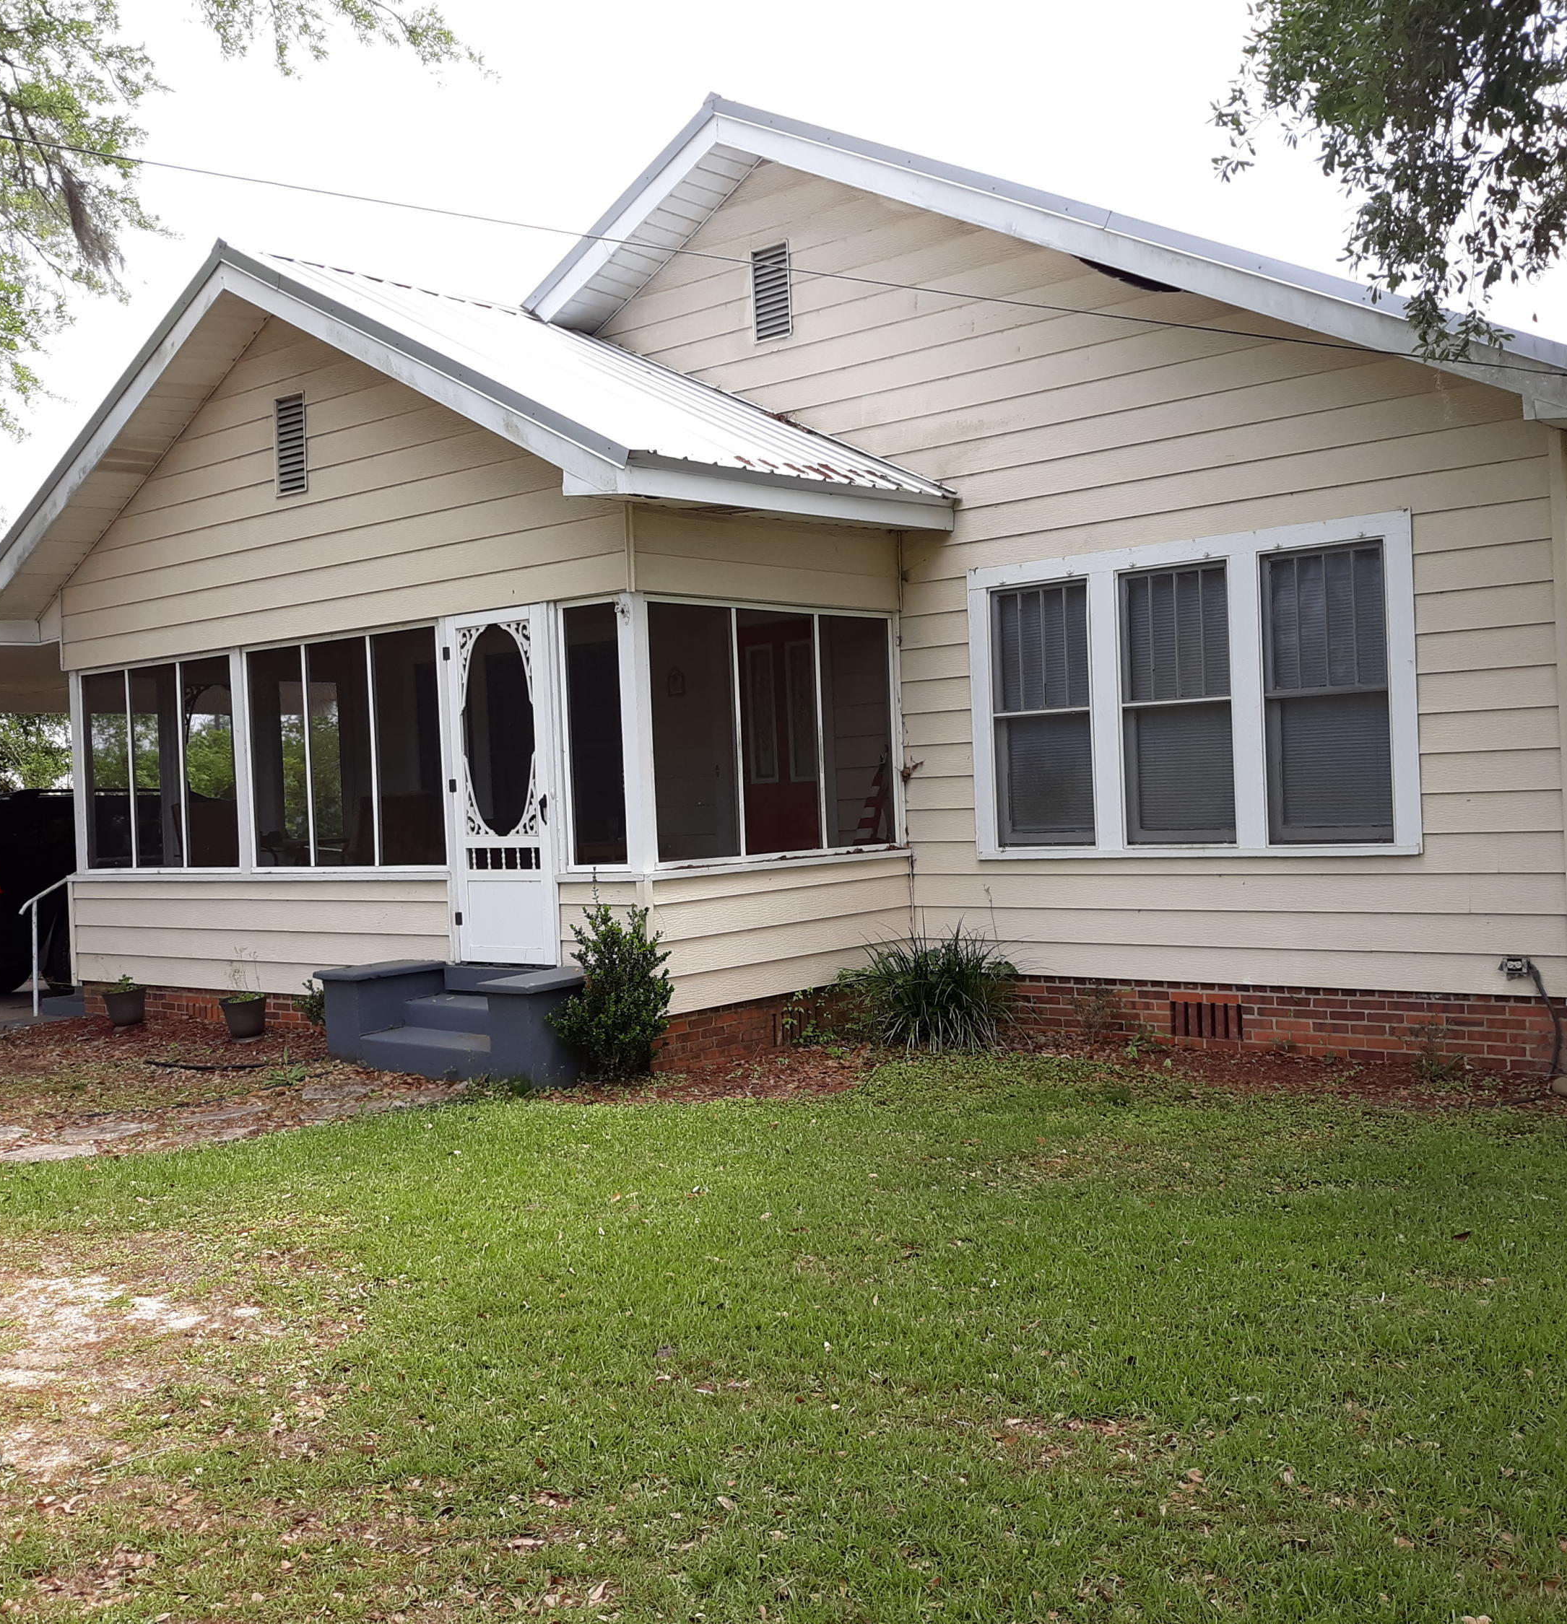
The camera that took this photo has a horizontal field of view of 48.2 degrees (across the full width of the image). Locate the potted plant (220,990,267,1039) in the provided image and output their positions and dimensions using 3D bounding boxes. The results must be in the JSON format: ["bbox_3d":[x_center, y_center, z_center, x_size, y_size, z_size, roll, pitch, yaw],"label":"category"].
[{"bbox_3d":[-3.513,1.303,11.383,0.294,0.311,0.294,-2,1,39],"label":"potted plant"}]

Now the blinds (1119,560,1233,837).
[{"bbox_3d":[2.271,-0.632,10.124,0.706,1.630,0.060,-2,1,39],"label":"blinds"}]

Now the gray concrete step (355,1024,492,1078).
[{"bbox_3d":[-1.852,1.340,9.613,1.100,0.185,0.330,-2,1,39],"label":"gray concrete step"}]

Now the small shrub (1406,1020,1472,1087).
[{"bbox_3d":[3.311,1.210,8.883,0.314,0.285,0.314,-2,1,39],"label":"small shrub"}]

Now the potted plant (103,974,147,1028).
[{"bbox_3d":[-4.665,1.332,12.399,0.291,0.354,0.291,-2,1,39],"label":"potted plant"}]

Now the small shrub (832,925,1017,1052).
[{"bbox_3d":[0.827,0.998,10.339,1.053,0.669,1.053,-2,1,0],"label":"small shrub"}]

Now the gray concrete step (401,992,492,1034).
[{"bbox_3d":[-1.660,1.151,9.848,1.090,0.160,0.330,-2,1,39],"label":"gray concrete step"}]

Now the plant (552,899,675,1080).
[{"bbox_3d":[-0.903,0.929,9.164,0.643,0.948,0.643,-2,1,0],"label":"plant"}]

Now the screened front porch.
[{"bbox_3d":[-2.287,-0.124,12.240,5.987,2.089,2.397,-2,1,39],"label":"screened front porch"}]

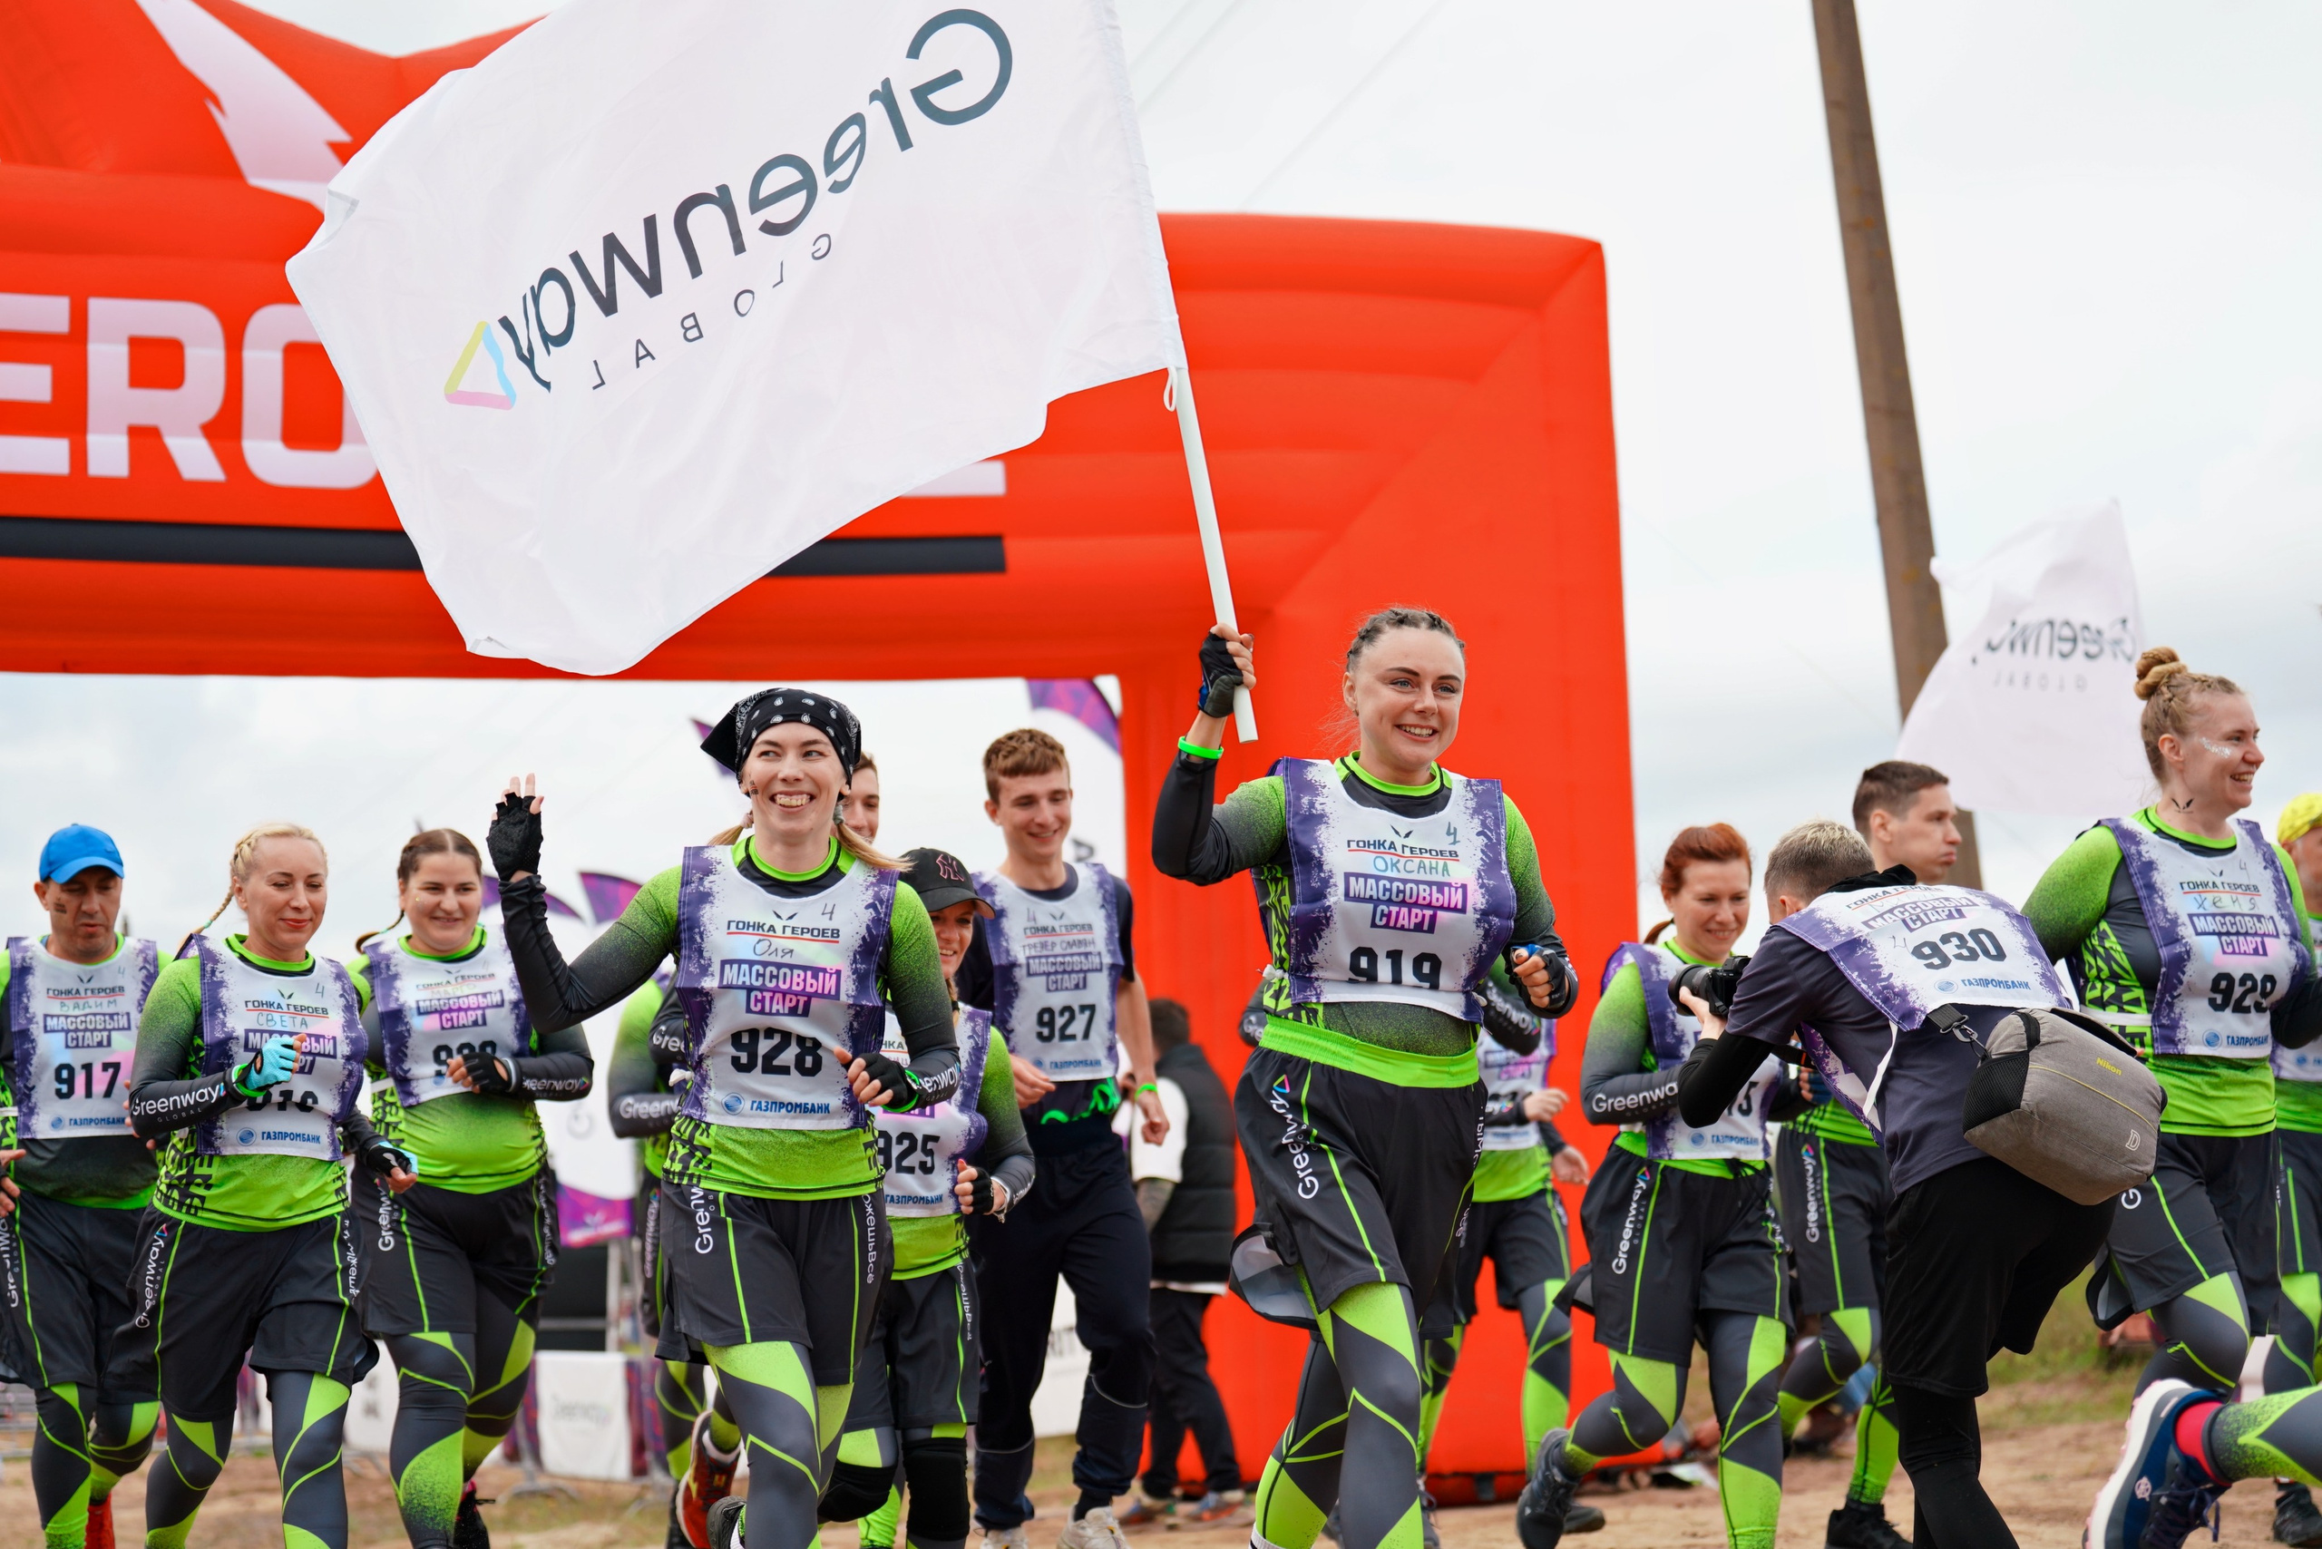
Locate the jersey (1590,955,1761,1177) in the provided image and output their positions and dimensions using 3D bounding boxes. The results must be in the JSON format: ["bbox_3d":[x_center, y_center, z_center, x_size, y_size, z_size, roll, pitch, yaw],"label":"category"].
[{"bbox_3d":[1.000,0.548,8.600,0.420,0.470,0.290,1,-8,-15],"label":"jersey"}]

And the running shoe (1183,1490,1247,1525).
[{"bbox_3d":[0.180,2.421,14.900,0.280,0.120,0.105,-10,-6,-6],"label":"running shoe"}]

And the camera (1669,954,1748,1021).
[{"bbox_3d":[0.875,0.328,6.950,0.160,0.115,0.140,-6,-10,36],"label":"camera"}]

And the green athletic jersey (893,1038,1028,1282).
[{"bbox_3d":[-0.462,0.675,8.250,0.480,0.530,0.320,4,1,-27],"label":"green athletic jersey"}]

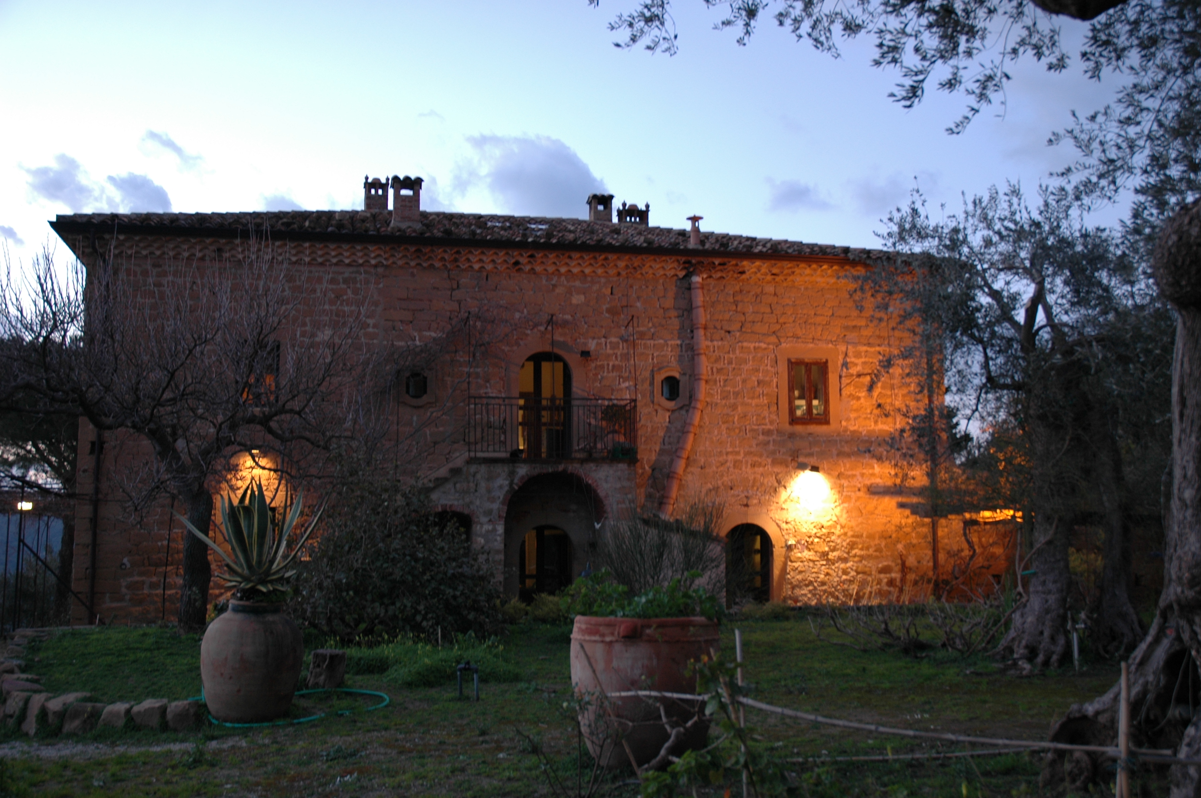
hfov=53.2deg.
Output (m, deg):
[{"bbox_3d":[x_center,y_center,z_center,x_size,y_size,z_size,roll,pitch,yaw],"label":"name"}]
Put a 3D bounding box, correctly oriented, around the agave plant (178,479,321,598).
[{"bbox_3d":[-2.855,1.153,9.836,1.200,0.970,1.120,0,-5,0],"label":"agave plant"}]

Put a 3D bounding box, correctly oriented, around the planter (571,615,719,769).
[{"bbox_3d":[0.290,1.870,7.861,0.970,0.920,0.970,0,-5,0],"label":"planter"}]

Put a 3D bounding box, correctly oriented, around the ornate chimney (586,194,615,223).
[{"bbox_3d":[-0.003,-4.593,29.346,0.600,0.720,0.600,1,-5,-12],"label":"ornate chimney"}]

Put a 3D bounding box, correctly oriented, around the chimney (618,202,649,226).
[{"bbox_3d":[0.817,-4.485,29.537,0.650,0.630,0.650,1,-5,-12],"label":"chimney"}]

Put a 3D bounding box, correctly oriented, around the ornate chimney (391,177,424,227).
[{"bbox_3d":[-4.120,-4.116,25.486,0.670,1.120,0.670,1,-5,-12],"label":"ornate chimney"}]

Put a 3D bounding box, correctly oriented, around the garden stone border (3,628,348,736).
[{"bbox_3d":[-5.104,2.874,13.515,2.800,0.450,9.300,2,-6,-25],"label":"garden stone border"}]

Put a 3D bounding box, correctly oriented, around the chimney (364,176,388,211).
[{"bbox_3d":[-5.380,-4.828,28.765,0.580,0.880,0.580,1,-5,-12],"label":"chimney"}]

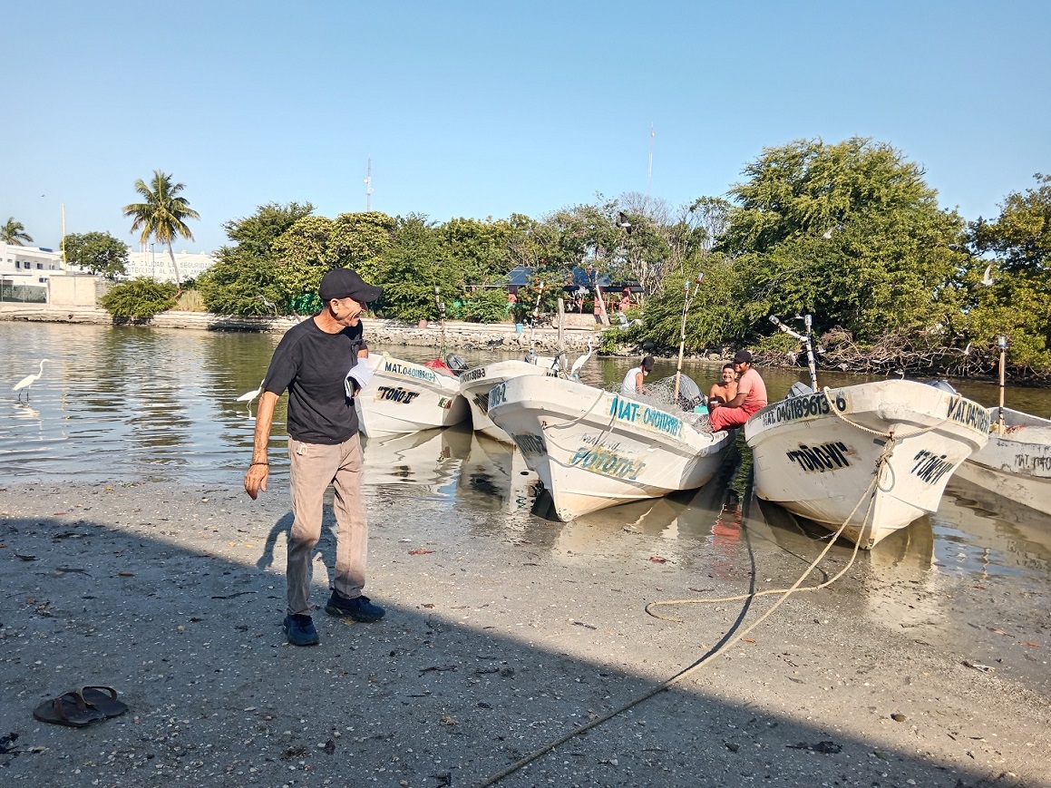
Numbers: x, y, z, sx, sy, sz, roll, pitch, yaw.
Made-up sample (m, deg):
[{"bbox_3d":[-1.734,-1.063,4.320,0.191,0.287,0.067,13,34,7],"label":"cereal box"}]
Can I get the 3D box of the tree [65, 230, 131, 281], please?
[{"bbox_3d":[-48.244,-14.300,92.000,7.500,8.000,7.200,-2,7,-30],"label":"tree"}]

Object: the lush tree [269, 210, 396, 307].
[{"bbox_3d":[-12.124,-8.424,51.450,8.000,6.500,7.500,0,6,-13],"label":"lush tree"}]

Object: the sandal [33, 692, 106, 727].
[{"bbox_3d":[-1.650,1.135,2.955,0.265,0.055,0.100,3,6,19],"label":"sandal"}]

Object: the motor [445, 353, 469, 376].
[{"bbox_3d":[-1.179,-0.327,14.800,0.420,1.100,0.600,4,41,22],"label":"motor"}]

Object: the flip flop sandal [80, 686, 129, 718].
[{"bbox_3d":[-1.595,1.126,3.056,0.265,0.055,0.100,5,6,28],"label":"flip flop sandal"}]

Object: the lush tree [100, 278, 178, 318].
[{"bbox_3d":[-25.921,-6.389,55.000,4.900,2.650,4.200,-1,7,-27],"label":"lush tree"}]

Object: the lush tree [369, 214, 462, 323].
[{"bbox_3d":[-5.576,-6.366,42.000,4.500,5.300,4.400,1,6,-6],"label":"lush tree"}]

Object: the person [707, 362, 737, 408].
[{"bbox_3d":[2.395,0.129,9.750,0.560,0.980,0.720,3,6,17],"label":"person"}]

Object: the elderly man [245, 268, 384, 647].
[{"bbox_3d":[-0.960,0.277,3.870,0.480,1.690,0.580,6,7,37],"label":"elderly man"}]

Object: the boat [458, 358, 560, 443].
[{"bbox_3d":[0.092,-0.174,12.641,1.900,1.200,6.700,2,6,3],"label":"boat"}]

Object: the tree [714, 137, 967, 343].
[{"bbox_3d":[12.487,-6.046,32.528,10.000,8.500,9.500,4,6,21],"label":"tree"}]

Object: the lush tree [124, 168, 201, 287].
[{"bbox_3d":[-27.208,-12.047,61.177,5.900,9.300,5.900,-1,6,-24],"label":"lush tree"}]

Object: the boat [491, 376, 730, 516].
[{"bbox_3d":[1.177,0.227,8.912,1.900,1.200,6.700,4,6,22],"label":"boat"}]

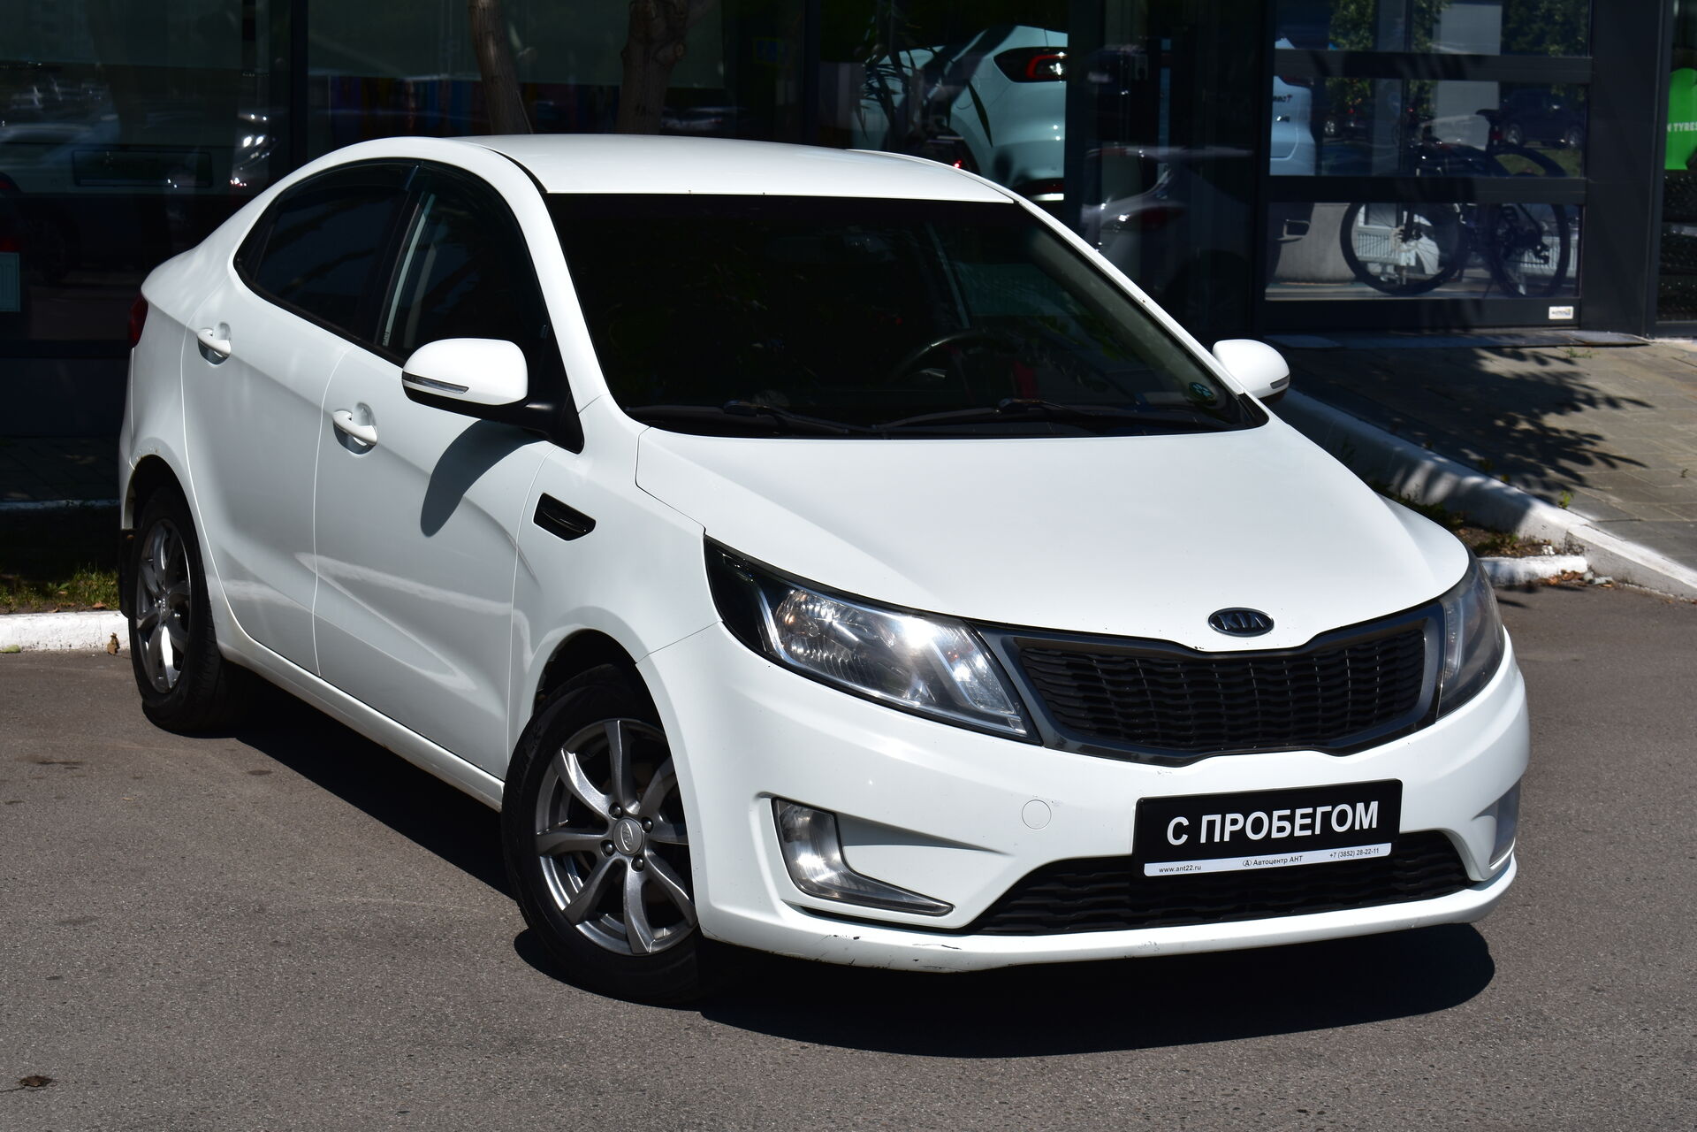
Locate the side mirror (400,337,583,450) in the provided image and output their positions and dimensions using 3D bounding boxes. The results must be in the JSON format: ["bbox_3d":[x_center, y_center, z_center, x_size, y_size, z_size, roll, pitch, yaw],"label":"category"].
[{"bbox_3d":[-0.661,-0.321,6.204,0.260,0.185,0.270,-2,9,-28],"label":"side mirror"}]

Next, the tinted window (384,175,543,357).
[{"bbox_3d":[-0.751,-0.566,6.753,0.090,0.410,0.900,19,-1,-31],"label":"tinted window"}]

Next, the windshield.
[{"bbox_3d":[0.082,-0.498,6.639,1.420,0.130,0.900,-2,36,-28],"label":"windshield"}]

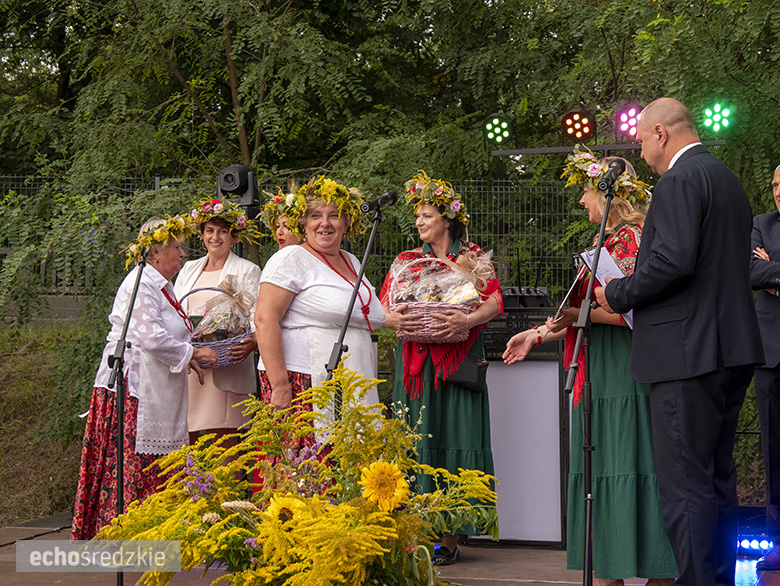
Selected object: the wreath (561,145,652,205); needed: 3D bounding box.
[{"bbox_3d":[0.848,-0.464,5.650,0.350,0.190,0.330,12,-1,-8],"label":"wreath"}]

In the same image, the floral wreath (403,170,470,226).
[{"bbox_3d":[0.209,-0.426,6.500,0.310,0.220,0.310,7,-8,1],"label":"floral wreath"}]

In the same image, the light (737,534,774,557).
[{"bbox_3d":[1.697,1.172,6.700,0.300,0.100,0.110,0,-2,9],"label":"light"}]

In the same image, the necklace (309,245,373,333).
[{"bbox_3d":[-0.206,-0.019,6.000,0.200,0.370,0.220,1,-2,-34],"label":"necklace"}]

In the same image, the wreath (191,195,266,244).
[{"bbox_3d":[-0.811,-0.359,7.200,0.370,0.220,0.330,0,-7,3],"label":"wreath"}]

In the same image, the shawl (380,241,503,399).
[{"bbox_3d":[0.228,0.117,6.400,0.530,0.700,0.380,0,-2,14],"label":"shawl"}]

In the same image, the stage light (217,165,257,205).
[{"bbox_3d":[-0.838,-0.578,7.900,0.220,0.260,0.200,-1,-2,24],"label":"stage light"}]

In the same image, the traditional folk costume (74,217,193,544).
[{"bbox_3d":[-1.209,0.403,6.800,0.570,1.570,0.520,0,-2,3],"label":"traditional folk costume"}]

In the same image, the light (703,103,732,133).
[{"bbox_3d":[1.668,-0.894,7.350,0.165,0.175,0.130,2,5,20],"label":"light"}]

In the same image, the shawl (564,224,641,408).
[{"bbox_3d":[0.847,0.091,5.620,0.380,0.720,0.460,0,-2,-3],"label":"shawl"}]

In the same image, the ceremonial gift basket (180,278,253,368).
[{"bbox_3d":[-0.831,0.147,6.950,0.370,0.440,0.290,0,-2,0],"label":"ceremonial gift basket"}]

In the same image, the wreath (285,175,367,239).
[{"bbox_3d":[-0.275,-0.369,6.150,0.350,0.250,0.310,1,-10,-3],"label":"wreath"}]

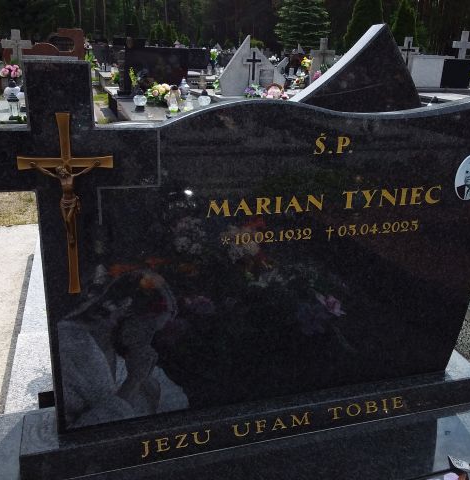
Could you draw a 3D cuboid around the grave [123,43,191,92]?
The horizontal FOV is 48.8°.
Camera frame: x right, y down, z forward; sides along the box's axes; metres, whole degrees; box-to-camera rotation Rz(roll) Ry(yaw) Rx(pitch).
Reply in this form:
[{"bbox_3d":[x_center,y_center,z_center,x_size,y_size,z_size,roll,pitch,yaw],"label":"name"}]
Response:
[{"bbox_3d":[-1.103,-2.386,7.250,0.909,0.678,0.180,-4,22,-16],"label":"grave"}]

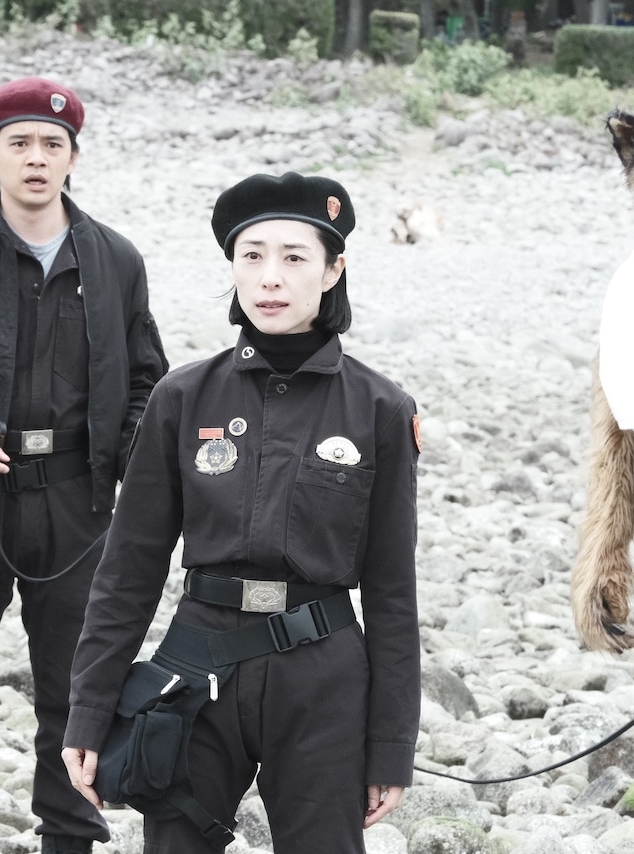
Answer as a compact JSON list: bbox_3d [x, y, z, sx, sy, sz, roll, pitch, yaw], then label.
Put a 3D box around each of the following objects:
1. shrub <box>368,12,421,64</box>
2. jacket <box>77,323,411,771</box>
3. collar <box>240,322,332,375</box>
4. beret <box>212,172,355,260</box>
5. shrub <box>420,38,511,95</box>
[{"bbox_3d":[1.138,-5.631,100.000,0.750,0.780,0.800,0,3,0],"label":"shrub"},{"bbox_3d":[-0.114,0.203,10.650,0.520,0.690,0.290,1,3,12],"label":"jacket"},{"bbox_3d":[-0.049,-0.121,10.650,0.130,0.085,0.130,1,3,12],"label":"collar"},{"bbox_3d":[-0.052,-0.325,10.650,0.210,0.125,0.240,1,3,15],"label":"beret"},{"bbox_3d":[1.787,-4.337,83.000,1.050,0.670,0.900,0,3,0],"label":"shrub"}]

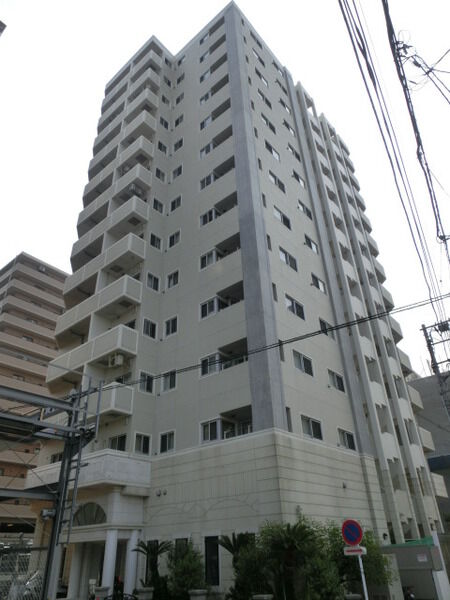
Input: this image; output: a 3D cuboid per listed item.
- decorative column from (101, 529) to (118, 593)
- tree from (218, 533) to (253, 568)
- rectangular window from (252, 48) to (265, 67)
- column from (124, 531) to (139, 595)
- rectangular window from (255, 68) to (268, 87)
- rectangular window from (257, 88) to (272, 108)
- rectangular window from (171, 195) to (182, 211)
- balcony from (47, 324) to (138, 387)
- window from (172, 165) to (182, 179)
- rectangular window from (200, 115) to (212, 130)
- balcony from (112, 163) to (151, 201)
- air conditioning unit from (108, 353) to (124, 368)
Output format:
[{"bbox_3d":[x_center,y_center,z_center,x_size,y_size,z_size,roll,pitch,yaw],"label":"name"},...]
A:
[{"bbox_3d":[-4.490,10.336,16.155,0.430,2.440,0.430,-26,-39,33],"label":"decorative column"},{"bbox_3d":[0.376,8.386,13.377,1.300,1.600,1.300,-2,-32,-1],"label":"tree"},{"bbox_3d":[2.679,-18.922,32.667,0.120,0.880,1.500,-26,-39,33],"label":"rectangular window"},{"bbox_3d":[-3.801,10.731,16.848,0.430,2.450,0.430,-26,-39,33],"label":"column"},{"bbox_3d":[2.829,-16.932,31.685,0.120,0.813,1.558,-26,-40,32],"label":"rectangular window"},{"bbox_3d":[2.919,-14.579,30.239,0.140,0.784,1.600,-26,-39,33],"label":"rectangular window"},{"bbox_3d":[-3.122,-6.179,26.935,0.912,0.896,0.140,-26,-39,33],"label":"rectangular window"},{"bbox_3d":[-7.125,3.163,22.035,6.444,1.246,1.167,-26,-40,32],"label":"balcony"},{"bbox_3d":[-3.143,-8.494,27.608,0.900,0.950,0.120,-27,-40,33],"label":"window"},{"bbox_3d":[-1.236,-11.797,27.679,0.900,0.870,0.120,-27,-40,33],"label":"rectangular window"},{"bbox_3d":[-5.977,-7.485,27.125,2.420,1.340,1.150,-26,-39,33],"label":"balcony"},{"bbox_3d":[-5.249,3.019,20.237,0.800,0.600,0.300,-26,-39,33],"label":"air conditioning unit"}]

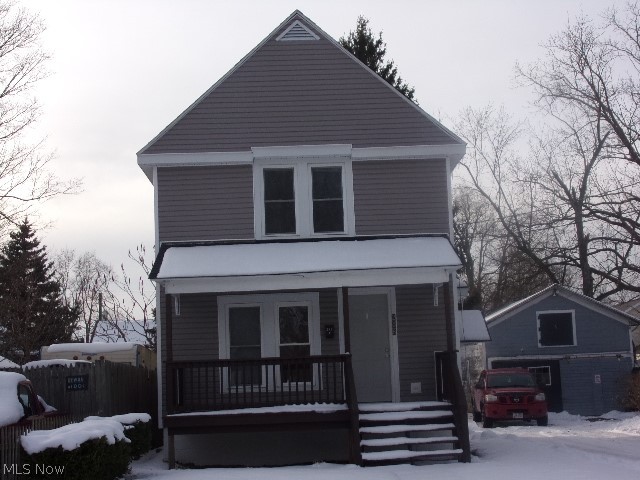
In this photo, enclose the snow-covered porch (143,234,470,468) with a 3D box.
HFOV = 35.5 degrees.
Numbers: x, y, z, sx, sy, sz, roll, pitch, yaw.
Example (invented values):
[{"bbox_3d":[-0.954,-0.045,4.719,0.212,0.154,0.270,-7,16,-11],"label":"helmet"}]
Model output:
[{"bbox_3d":[-0.155,1.857,17.812,5.560,4.120,2.600,-2,-6,-3],"label":"snow-covered porch"}]

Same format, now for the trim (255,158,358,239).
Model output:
[{"bbox_3d":[-0.291,-0.786,19.401,1.900,1.540,0.150,-2,-6,-3],"label":"trim"}]

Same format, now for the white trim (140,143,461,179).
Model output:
[{"bbox_3d":[-0.320,-1.581,19.305,6.298,0.330,0.350,-2,-6,-3],"label":"white trim"}]

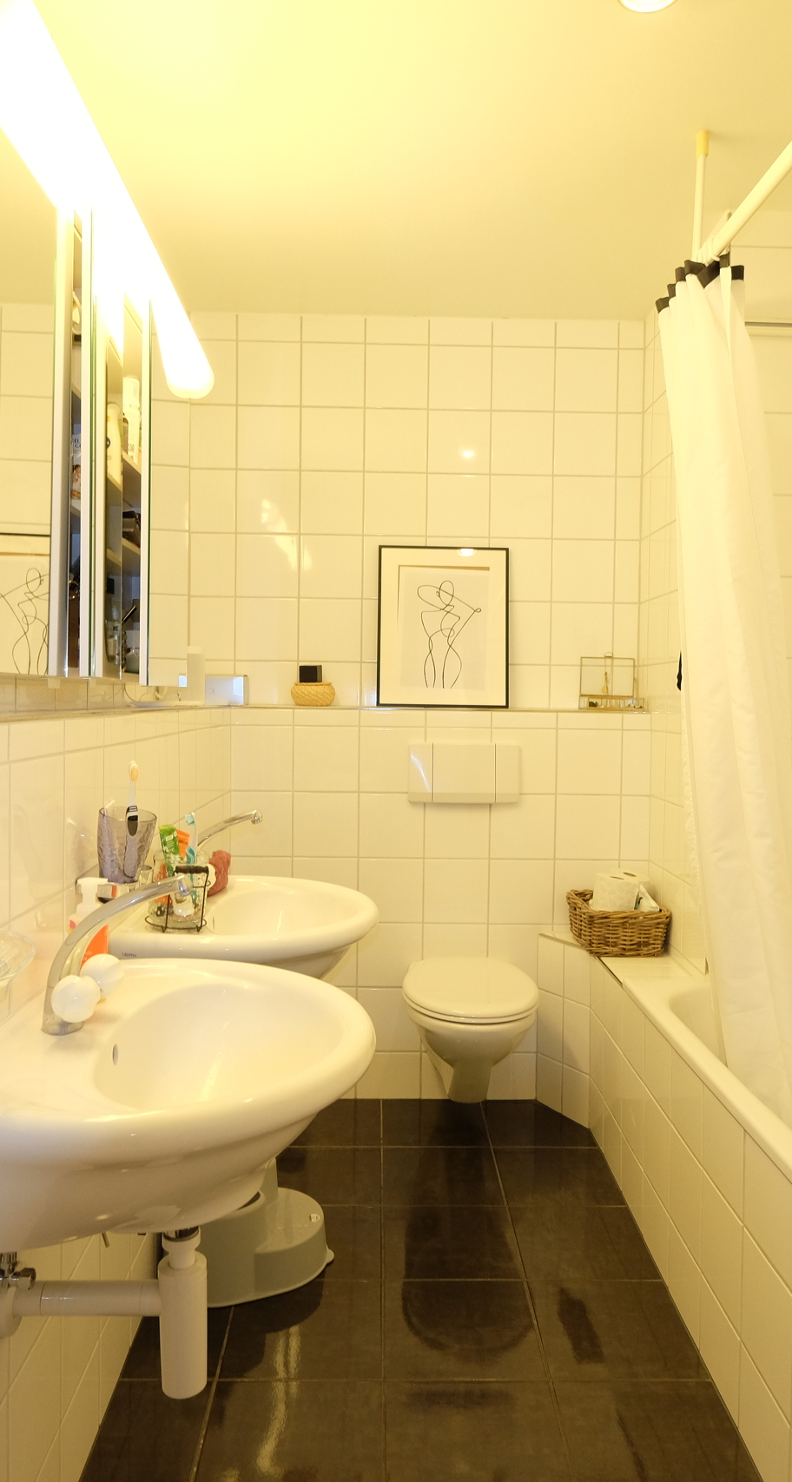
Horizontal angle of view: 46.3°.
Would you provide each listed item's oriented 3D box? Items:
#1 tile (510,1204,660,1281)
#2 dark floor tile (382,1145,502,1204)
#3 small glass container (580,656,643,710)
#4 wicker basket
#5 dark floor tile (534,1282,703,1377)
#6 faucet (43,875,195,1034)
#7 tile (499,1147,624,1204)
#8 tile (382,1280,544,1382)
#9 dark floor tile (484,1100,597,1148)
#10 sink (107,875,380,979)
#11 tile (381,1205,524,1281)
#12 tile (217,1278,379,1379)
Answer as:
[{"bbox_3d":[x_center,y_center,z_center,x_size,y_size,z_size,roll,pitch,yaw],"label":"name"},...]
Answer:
[{"bbox_3d":[0.427,1.159,2.136,0.299,0.010,0.289,1,2,-1],"label":"tile"},{"bbox_3d":[0.120,1.140,2.425,0.302,0.011,0.298,1,3,-1],"label":"dark floor tile"},{"bbox_3d":[0.670,-0.178,2.863,0.173,0.175,0.110,1,2,-1],"label":"small glass container"},{"bbox_3d":[0.643,0.531,2.703,0.234,0.136,0.270,1,2,-1],"label":"wicker basket"},{"bbox_3d":[0.433,1.172,1.843,0.299,0.010,0.289,1,2,-1],"label":"dark floor tile"},{"bbox_3d":[-0.319,0.245,1.065,0.168,0.176,0.160,1,2,-1],"label":"faucet"},{"bbox_3d":[0.422,1.147,2.429,0.299,0.010,0.289,1,2,-1],"label":"tile"},{"bbox_3d":[0.129,1.167,1.837,0.301,0.010,0.289,1,2,-1],"label":"tile"},{"bbox_3d":[0.418,1.132,2.725,0.300,0.011,0.295,1,3,-1],"label":"dark floor tile"},{"bbox_3d":[-0.264,0.427,1.817,0.460,0.220,0.550,1,3,-1],"label":"sink"},{"bbox_3d":[0.124,1.153,2.130,0.302,0.011,0.298,1,3,-1],"label":"tile"},{"bbox_3d":[-0.176,1.161,1.829,0.302,0.011,0.298,1,3,-1],"label":"tile"}]

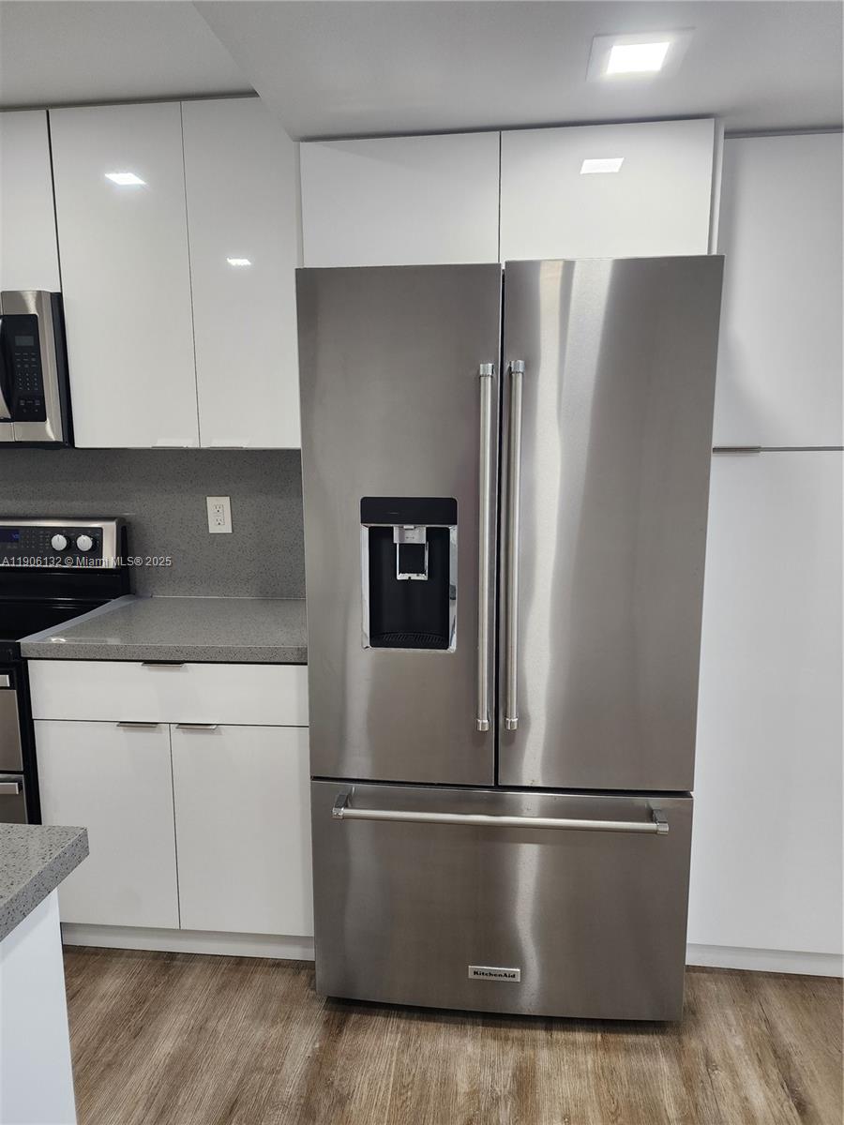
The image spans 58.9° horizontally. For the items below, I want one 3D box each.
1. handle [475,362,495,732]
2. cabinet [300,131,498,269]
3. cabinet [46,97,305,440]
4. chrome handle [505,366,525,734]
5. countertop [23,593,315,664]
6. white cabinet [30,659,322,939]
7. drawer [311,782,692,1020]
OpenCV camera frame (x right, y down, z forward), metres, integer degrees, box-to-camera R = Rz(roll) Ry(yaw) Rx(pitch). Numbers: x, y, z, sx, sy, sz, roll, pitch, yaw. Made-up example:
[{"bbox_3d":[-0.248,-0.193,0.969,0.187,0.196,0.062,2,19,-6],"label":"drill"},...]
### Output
[{"bbox_3d":[0.139,-0.021,1.643,0.030,0.806,0.065,1,9,6],"label":"handle"},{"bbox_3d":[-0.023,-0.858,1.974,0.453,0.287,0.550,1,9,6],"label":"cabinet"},{"bbox_3d":[-0.628,-0.808,2.243,0.756,0.923,0.325,1,9,6],"label":"cabinet"},{"bbox_3d":[0.200,-0.024,1.636,0.030,0.808,0.065,1,9,6],"label":"chrome handle"},{"bbox_3d":[-0.632,0.181,2.220,0.759,0.041,0.640,1,9,6],"label":"countertop"},{"bbox_3d":[-0.628,0.622,2.299,0.759,0.830,0.617,1,9,6],"label":"white cabinet"},{"bbox_3d":[0.183,0.817,1.856,0.905,0.575,0.220,1,9,6],"label":"drawer"}]

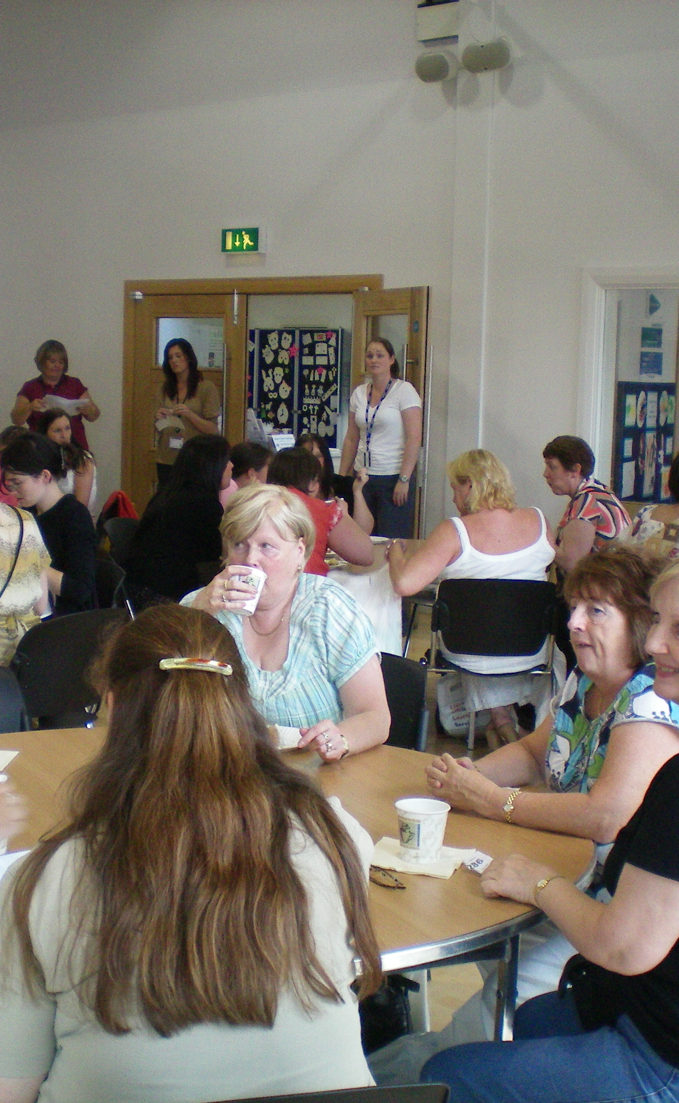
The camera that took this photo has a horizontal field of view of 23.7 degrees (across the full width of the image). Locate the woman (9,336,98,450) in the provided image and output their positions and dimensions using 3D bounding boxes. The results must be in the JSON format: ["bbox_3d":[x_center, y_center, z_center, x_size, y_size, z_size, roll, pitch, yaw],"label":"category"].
[{"bbox_3d":[-1.680,-0.413,9.500,0.520,1.670,0.400,1,6,-9],"label":"woman"}]

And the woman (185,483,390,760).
[{"bbox_3d":[-0.143,0.482,3.774,0.520,1.260,0.760,3,6,16],"label":"woman"}]

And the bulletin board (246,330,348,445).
[{"bbox_3d":[-0.352,-1.237,12.200,1.200,0.950,0.080,7,8,43],"label":"bulletin board"}]

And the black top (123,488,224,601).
[{"bbox_3d":[-0.661,0.011,6.592,0.360,0.560,0.440,-2,7,-30],"label":"black top"}]

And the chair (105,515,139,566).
[{"bbox_3d":[-0.857,0.229,8.021,0.500,0.790,0.460,5,7,30],"label":"chair"}]

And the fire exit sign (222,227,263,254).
[{"bbox_3d":[-0.608,-1.938,10.050,0.310,0.160,0.070,6,8,37],"label":"fire exit sign"}]

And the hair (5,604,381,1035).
[{"bbox_3d":[-0.162,0.277,1.780,0.400,0.420,0.280,0,6,-10],"label":"hair"}]

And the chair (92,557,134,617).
[{"bbox_3d":[-1.102,0.447,6.037,0.550,0.790,0.520,-1,7,-25],"label":"chair"}]

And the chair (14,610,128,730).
[{"bbox_3d":[-0.930,0.548,4.969,0.460,0.790,0.500,-4,8,-43],"label":"chair"}]

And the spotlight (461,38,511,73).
[{"bbox_3d":[0.757,-2.509,8.122,0.270,0.160,0.170,5,32,26],"label":"spotlight"}]

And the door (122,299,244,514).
[{"bbox_3d":[-1.037,-0.697,10.806,0.980,2.040,0.060,6,7,34],"label":"door"}]

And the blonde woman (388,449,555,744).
[{"bbox_3d":[0.514,0.220,6.339,0.600,1.260,0.780,1,6,-6],"label":"blonde woman"}]

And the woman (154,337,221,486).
[{"bbox_3d":[-0.919,-0.449,9.750,0.450,1.680,0.340,4,7,23],"label":"woman"}]

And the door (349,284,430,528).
[{"bbox_3d":[0.291,-0.473,9.200,0.060,2.020,0.920,-1,7,-24],"label":"door"}]

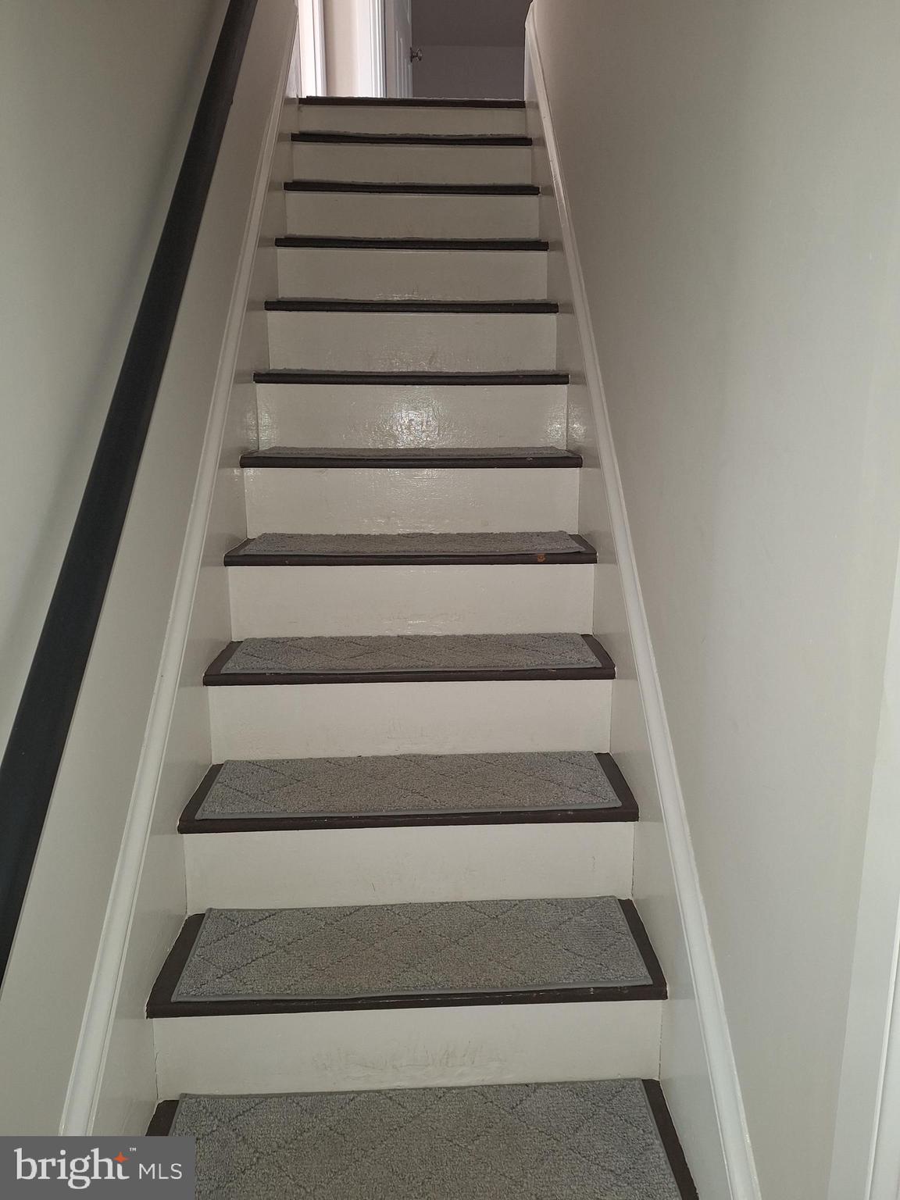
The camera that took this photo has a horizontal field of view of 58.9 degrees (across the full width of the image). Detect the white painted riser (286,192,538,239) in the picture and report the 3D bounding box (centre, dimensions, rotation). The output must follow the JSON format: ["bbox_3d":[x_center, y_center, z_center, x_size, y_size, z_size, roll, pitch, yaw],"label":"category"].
[{"bbox_3d":[-0.120,-1.236,2.631,0.825,0.182,0.020,0,13,-2],"label":"white painted riser"}]

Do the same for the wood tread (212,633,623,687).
[{"bbox_3d":[-0.081,0.126,1.714,0.825,0.025,0.235,-1,13,-2],"label":"wood tread"}]

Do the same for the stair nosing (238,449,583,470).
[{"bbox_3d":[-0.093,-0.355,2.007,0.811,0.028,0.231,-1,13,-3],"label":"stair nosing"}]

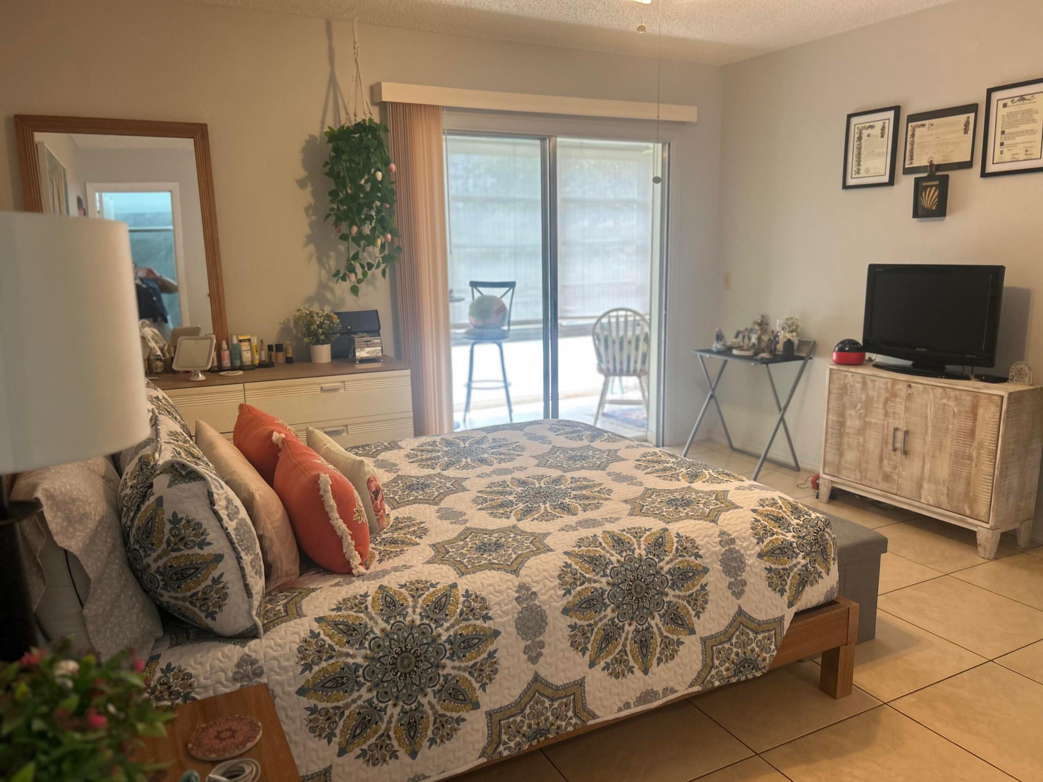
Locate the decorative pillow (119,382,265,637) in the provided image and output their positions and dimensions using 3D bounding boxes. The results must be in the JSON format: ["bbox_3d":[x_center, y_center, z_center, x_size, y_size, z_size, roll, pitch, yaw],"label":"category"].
[{"bbox_3d":[-0.706,0.237,1.703,0.230,0.421,0.592,-27,20,-21],"label":"decorative pillow"}]

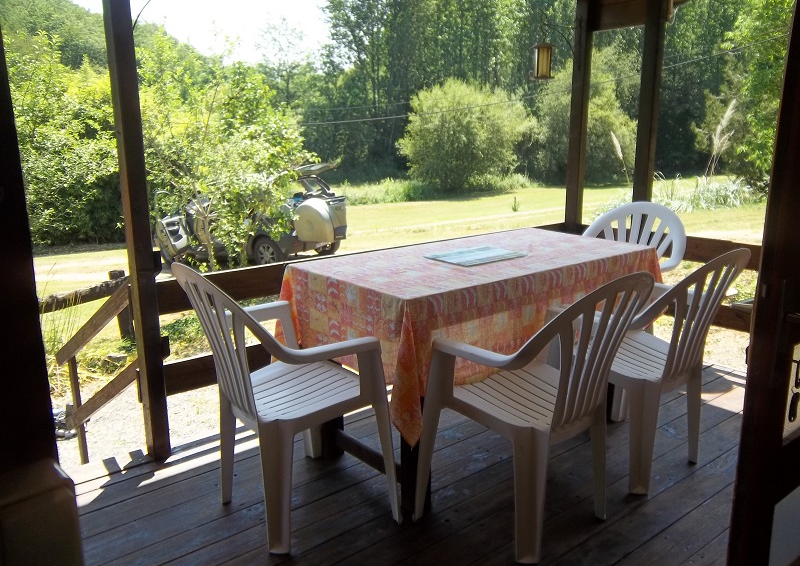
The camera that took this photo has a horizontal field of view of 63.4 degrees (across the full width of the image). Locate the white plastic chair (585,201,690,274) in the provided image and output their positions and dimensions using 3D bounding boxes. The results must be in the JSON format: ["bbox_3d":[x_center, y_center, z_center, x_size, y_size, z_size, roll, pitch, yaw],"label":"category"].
[{"bbox_3d":[1.077,0.048,3.252,0.560,0.858,0.564,-11,17,-40],"label":"white plastic chair"}]

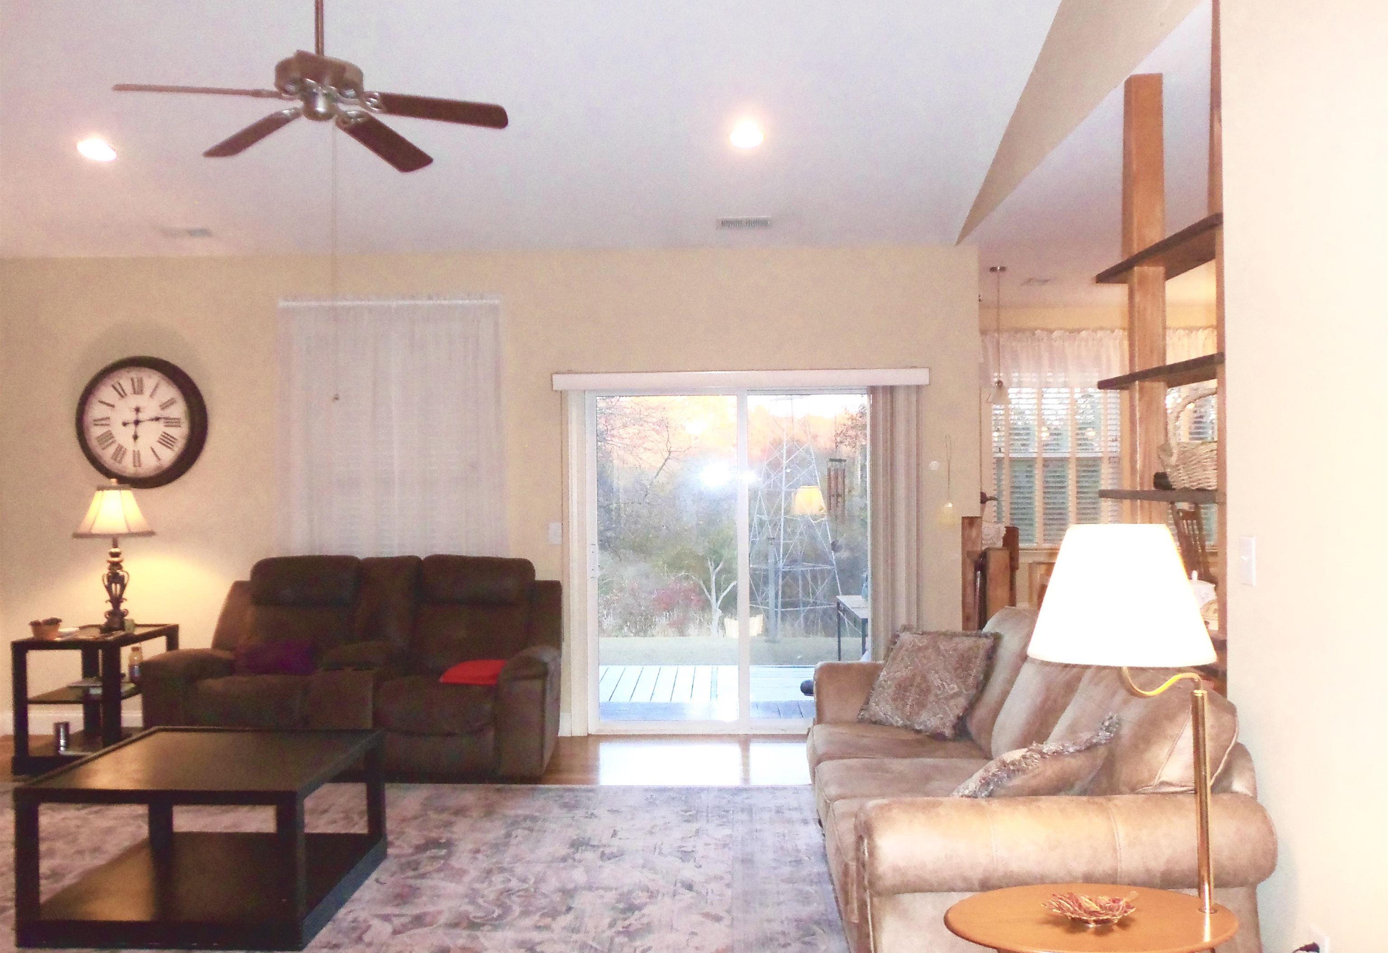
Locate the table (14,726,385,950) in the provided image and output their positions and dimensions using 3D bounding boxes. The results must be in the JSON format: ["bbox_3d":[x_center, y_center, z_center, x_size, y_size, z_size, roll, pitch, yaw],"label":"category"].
[{"bbox_3d":[-1.657,1.227,3.920,0.915,0.488,0.875,-1,0,3],"label":"table"}]

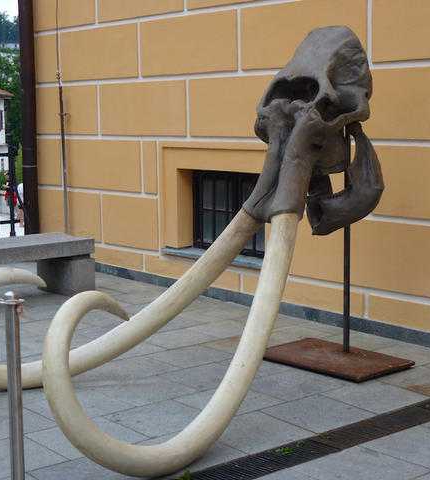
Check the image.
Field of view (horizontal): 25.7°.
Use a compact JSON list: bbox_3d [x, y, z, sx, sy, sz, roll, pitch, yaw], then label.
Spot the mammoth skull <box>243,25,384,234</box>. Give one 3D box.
[{"bbox_3d":[0.593,-0.647,5.604,0.842,1.239,0.796,-7,9,-36],"label":"mammoth skull"}]

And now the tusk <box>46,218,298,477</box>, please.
[{"bbox_3d":[-0.045,0.441,4.590,0.492,1.043,1.953,5,10,39],"label":"tusk"}]

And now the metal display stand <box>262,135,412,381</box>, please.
[{"bbox_3d":[0.716,0.029,5.790,0.520,1.469,0.880,-7,10,-38],"label":"metal display stand"}]

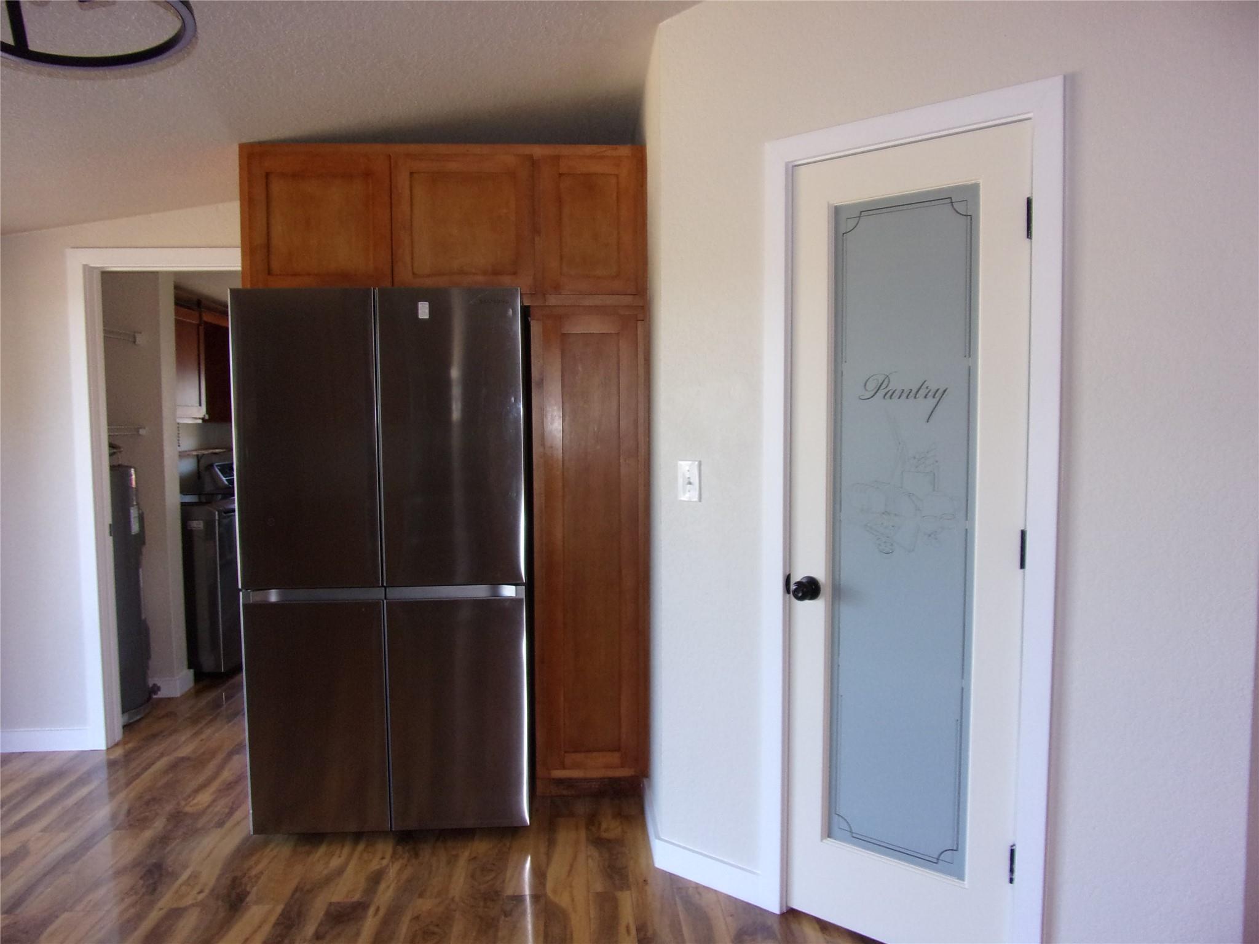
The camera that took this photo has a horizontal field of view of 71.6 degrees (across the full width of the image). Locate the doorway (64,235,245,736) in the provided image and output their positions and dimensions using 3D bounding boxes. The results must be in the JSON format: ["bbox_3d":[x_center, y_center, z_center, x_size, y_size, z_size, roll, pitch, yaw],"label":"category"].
[{"bbox_3d":[-1.814,0.125,3.675,0.919,2.078,0.115,-1,4,-2],"label":"doorway"}]

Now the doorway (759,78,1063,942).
[{"bbox_3d":[0.689,0.185,2.221,0.733,2.111,0.115,2,5,37],"label":"doorway"}]

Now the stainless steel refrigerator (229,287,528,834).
[{"bbox_3d":[-0.801,0.290,3.209,0.904,1.794,0.800,-1,4,-2],"label":"stainless steel refrigerator"}]

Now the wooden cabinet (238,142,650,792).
[{"bbox_3d":[-0.628,0.024,3.323,1.370,2.308,0.610,-1,4,-2],"label":"wooden cabinet"}]

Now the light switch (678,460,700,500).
[{"bbox_3d":[0.174,0.027,2.548,0.073,0.116,0.014,2,5,37],"label":"light switch"}]

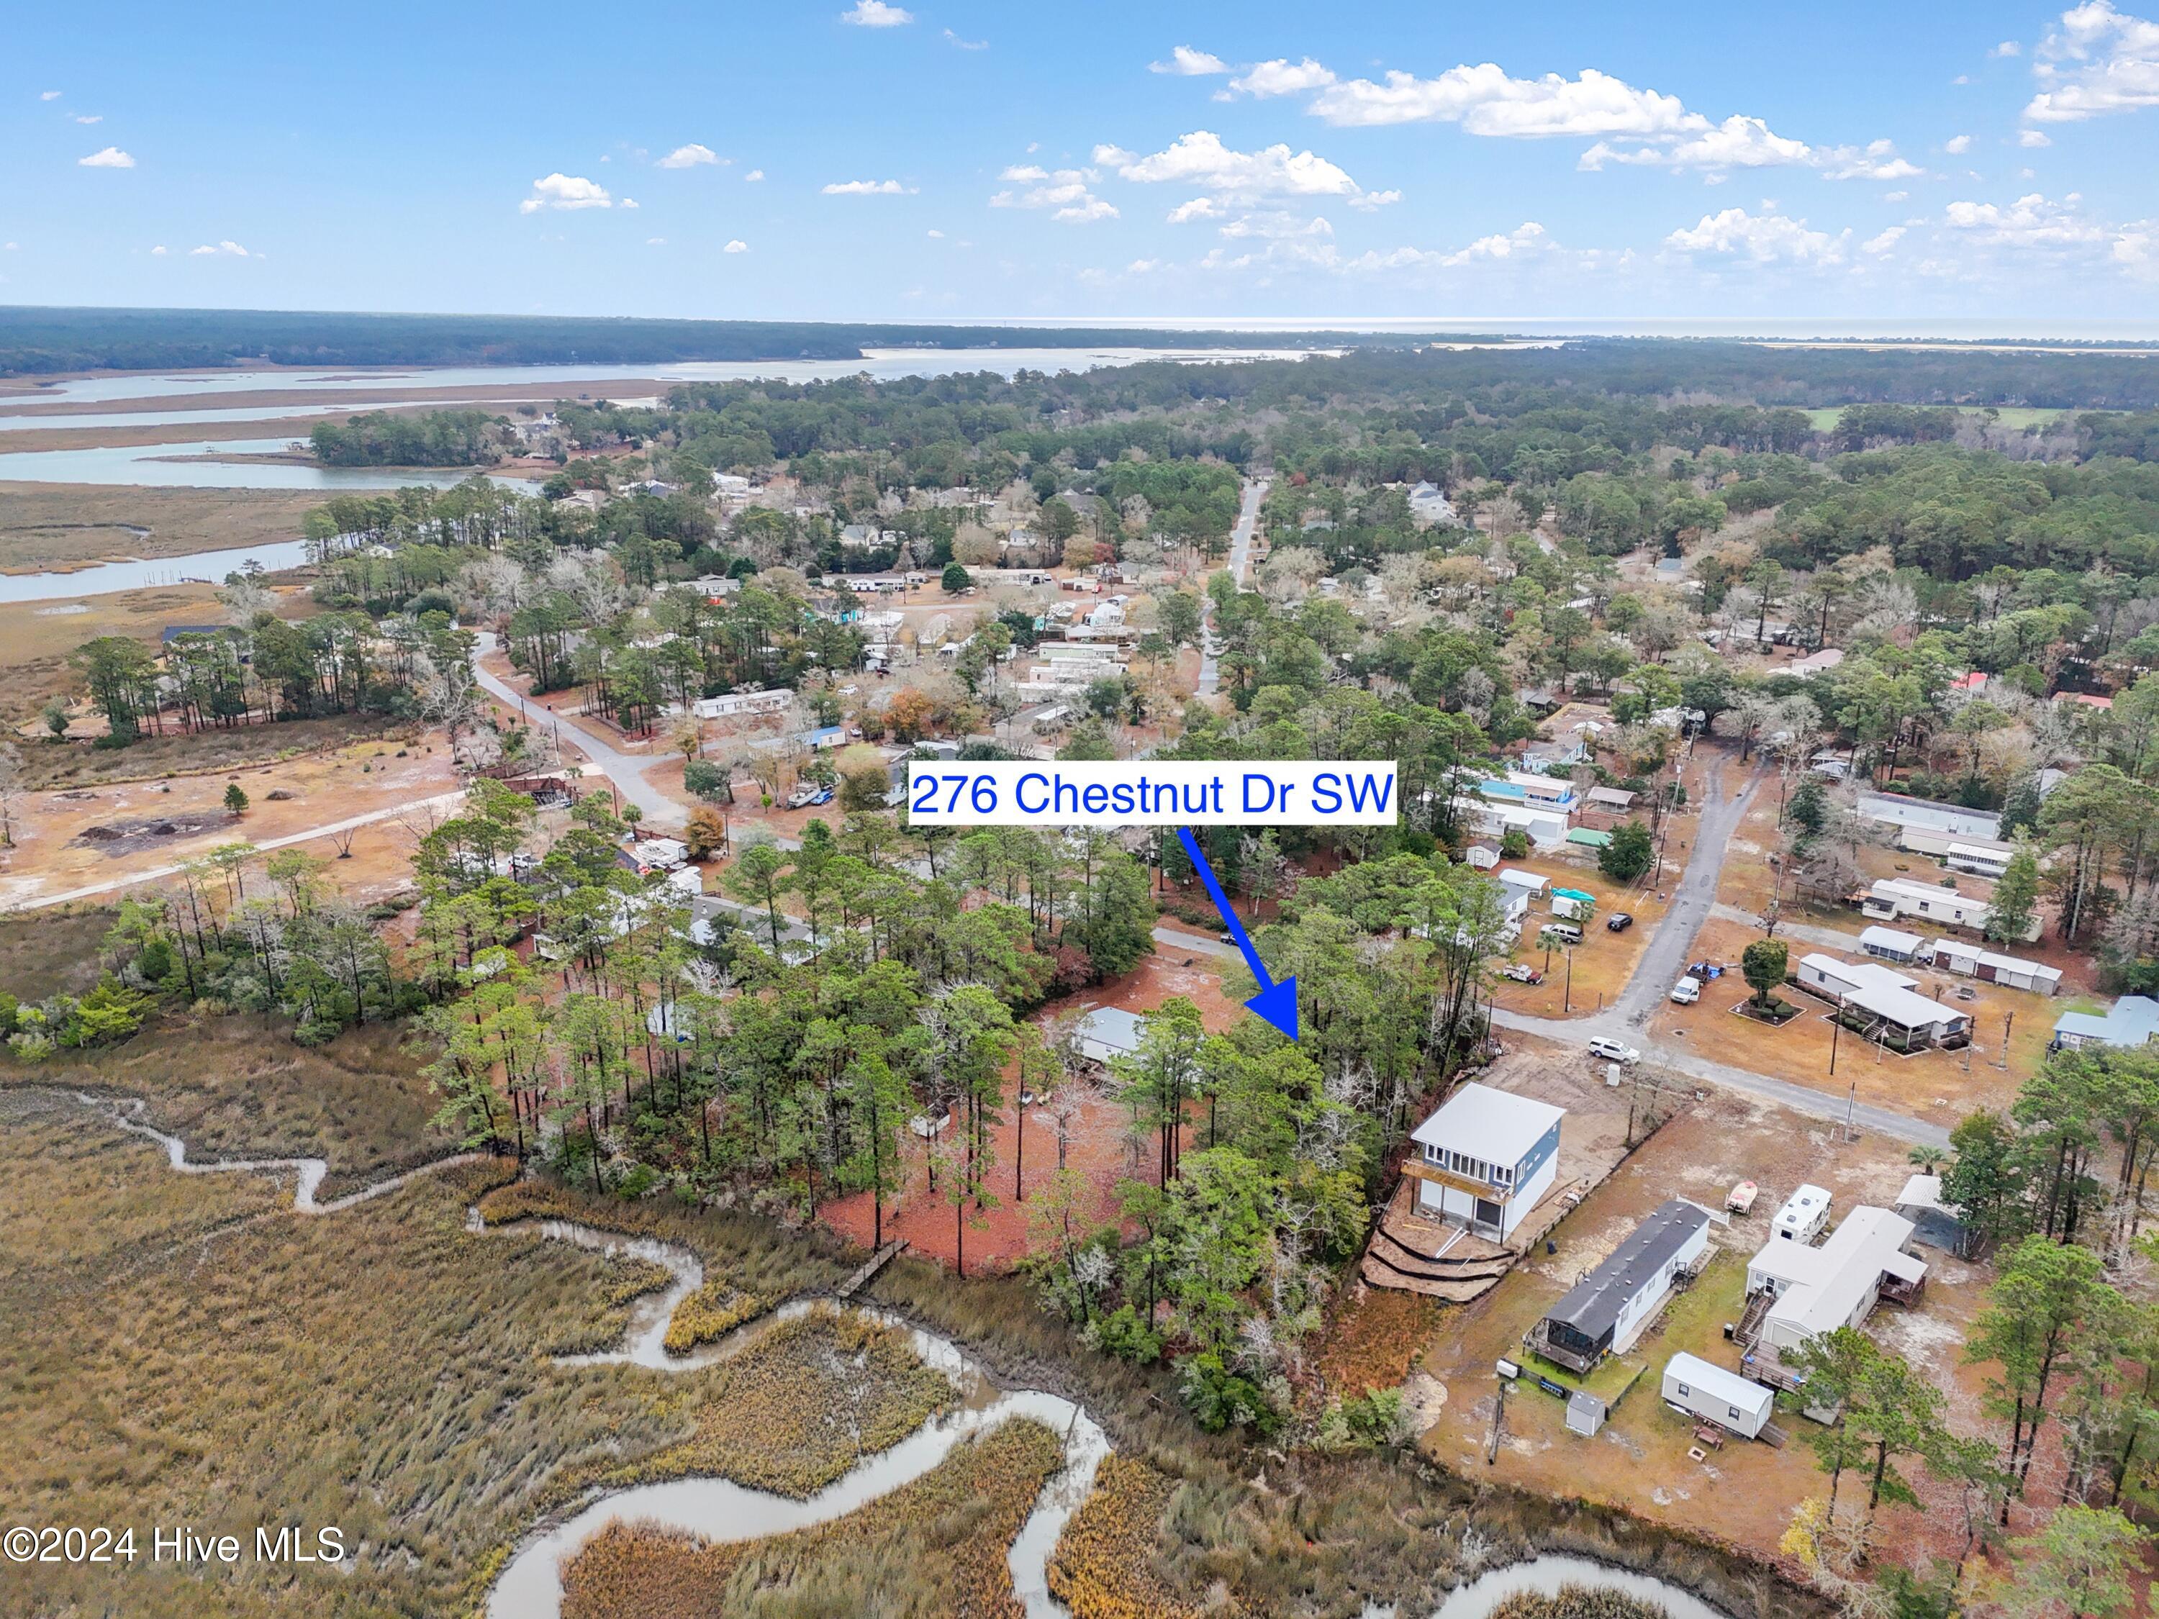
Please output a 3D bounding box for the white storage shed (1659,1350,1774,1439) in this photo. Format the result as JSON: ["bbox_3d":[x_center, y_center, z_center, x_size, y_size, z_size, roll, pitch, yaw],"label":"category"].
[{"bbox_3d":[49.390,45.160,115.850,7.100,2.900,3.400,16,24,39],"label":"white storage shed"}]

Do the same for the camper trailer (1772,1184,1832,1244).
[{"bbox_3d":[65.500,37.350,136.160,2.500,3.100,8.400,16,24,40],"label":"camper trailer"}]

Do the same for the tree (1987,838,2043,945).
[{"bbox_3d":[122.520,11.140,195.260,5.600,15.500,5.600,12,22,32],"label":"tree"}]

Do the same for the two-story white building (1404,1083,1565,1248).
[{"bbox_3d":[38.830,33.380,142.220,9.600,8.000,13.700,14,23,35],"label":"two-story white building"}]

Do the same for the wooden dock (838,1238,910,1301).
[{"bbox_3d":[-18.350,40.850,133.100,1.300,1.200,9.250,10,21,27],"label":"wooden dock"}]

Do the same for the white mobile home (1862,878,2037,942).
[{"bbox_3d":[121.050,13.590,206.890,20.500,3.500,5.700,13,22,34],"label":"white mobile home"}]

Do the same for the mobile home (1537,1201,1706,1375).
[{"bbox_3d":[47.380,40.240,128.430,4.500,3.900,24.500,17,25,41],"label":"mobile home"}]

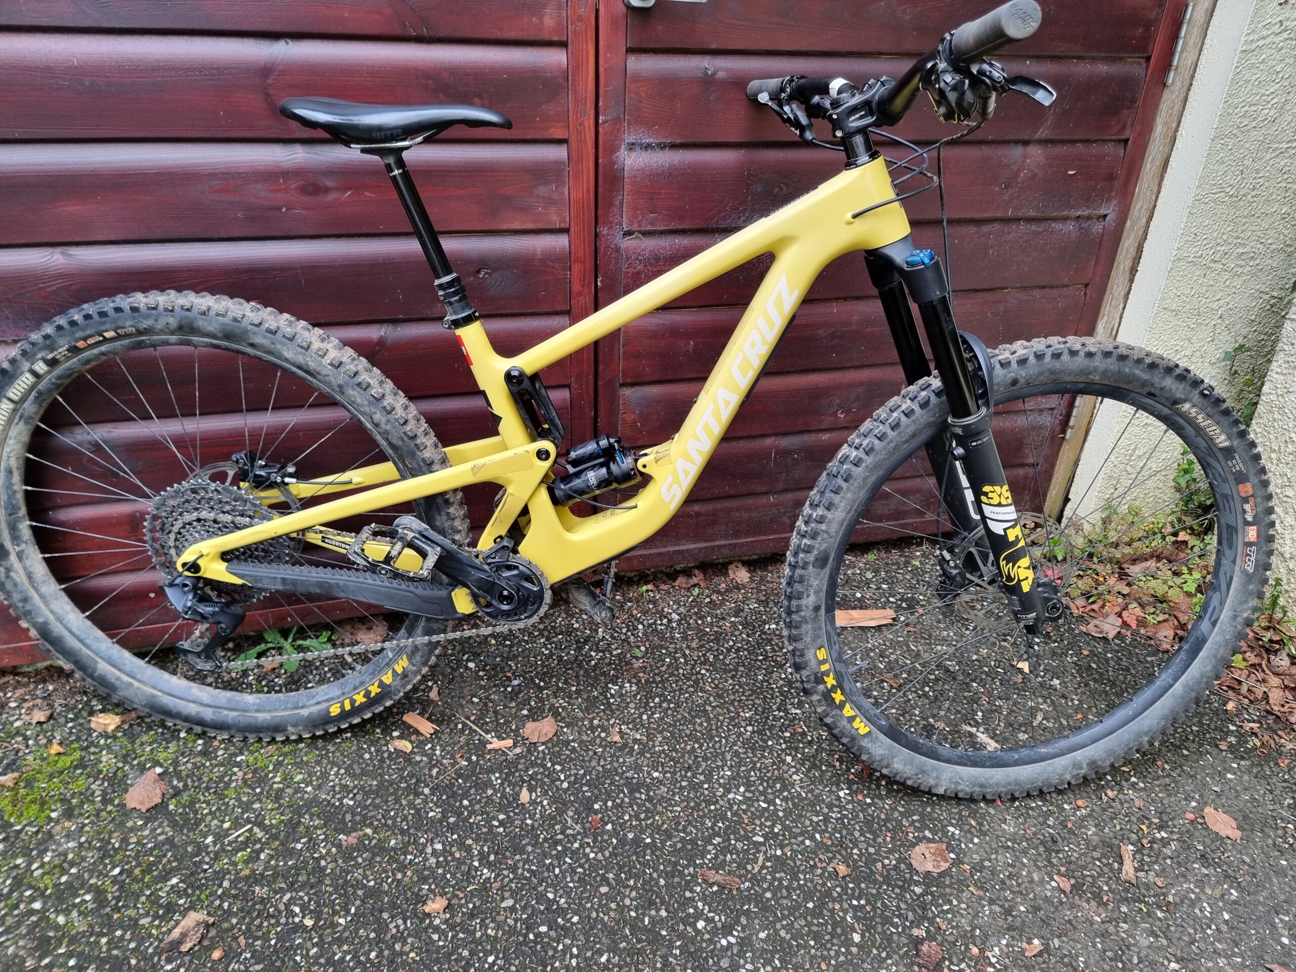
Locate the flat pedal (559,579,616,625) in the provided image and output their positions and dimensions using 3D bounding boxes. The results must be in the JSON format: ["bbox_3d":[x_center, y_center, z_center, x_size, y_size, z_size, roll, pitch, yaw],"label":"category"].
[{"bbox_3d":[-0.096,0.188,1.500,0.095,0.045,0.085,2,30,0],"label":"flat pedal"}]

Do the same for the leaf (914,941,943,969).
[{"bbox_3d":[0.376,0.627,1.200,0.031,0.013,0.043,16,31,22],"label":"leaf"}]

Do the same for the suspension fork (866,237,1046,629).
[{"bbox_3d":[0.439,-0.072,1.229,0.105,0.590,0.185,-24,22,1],"label":"suspension fork"}]

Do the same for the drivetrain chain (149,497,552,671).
[{"bbox_3d":[-0.432,0.170,1.351,0.580,0.270,0.045,3,25,0],"label":"drivetrain chain"}]

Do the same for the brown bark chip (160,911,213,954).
[{"bbox_3d":[-0.608,0.592,1.189,0.037,0.013,0.056,11,30,15],"label":"brown bark chip"}]

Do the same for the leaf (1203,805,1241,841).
[{"bbox_3d":[0.921,0.541,1.439,0.049,0.012,0.059,-24,39,-39],"label":"leaf"}]

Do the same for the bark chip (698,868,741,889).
[{"bbox_3d":[0.102,0.560,1.279,0.062,0.009,0.017,12,30,17],"label":"bark chip"}]

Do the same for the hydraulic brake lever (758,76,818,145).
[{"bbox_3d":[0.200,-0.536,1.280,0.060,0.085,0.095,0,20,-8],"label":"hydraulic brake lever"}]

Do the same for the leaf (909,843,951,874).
[{"bbox_3d":[0.423,0.555,1.340,0.061,0.010,0.054,2,28,-2],"label":"leaf"}]

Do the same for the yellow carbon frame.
[{"bbox_3d":[-0.166,-0.131,1.224,0.973,0.657,0.165,4,25,1],"label":"yellow carbon frame"}]

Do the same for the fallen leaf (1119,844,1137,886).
[{"bbox_3d":[0.720,0.567,1.344,0.021,0.014,0.075,13,30,18],"label":"fallen leaf"}]

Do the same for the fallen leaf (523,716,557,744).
[{"bbox_3d":[-0.180,0.415,1.534,0.070,0.014,0.055,-17,34,-32],"label":"fallen leaf"}]

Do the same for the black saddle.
[{"bbox_3d":[-0.301,-0.442,1.106,0.268,0.060,0.142,3,25,0],"label":"black saddle"}]

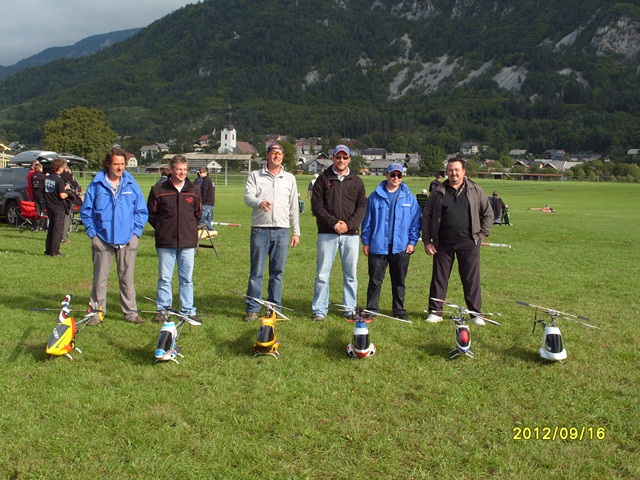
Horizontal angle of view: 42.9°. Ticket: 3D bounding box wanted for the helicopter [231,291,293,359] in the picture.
[{"bbox_3d":[-0.490,0.782,7.062,0.580,0.410,1.250,0,5,1],"label":"helicopter"}]

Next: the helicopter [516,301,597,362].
[{"bbox_3d":[1.970,0.788,6.992,0.550,0.410,1.250,0,5,6],"label":"helicopter"}]

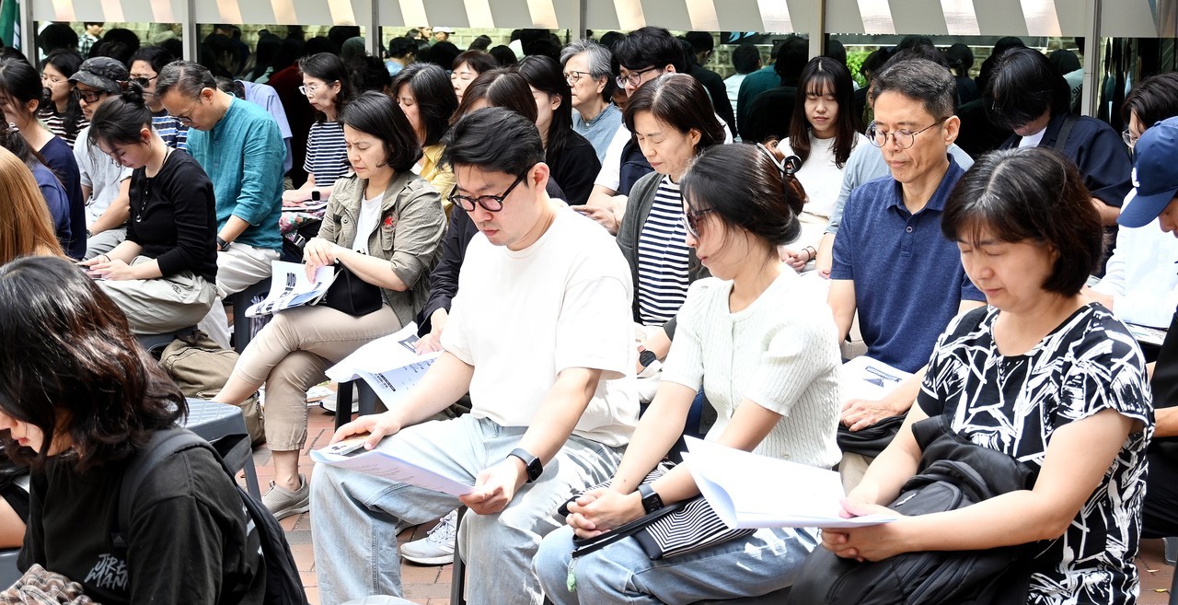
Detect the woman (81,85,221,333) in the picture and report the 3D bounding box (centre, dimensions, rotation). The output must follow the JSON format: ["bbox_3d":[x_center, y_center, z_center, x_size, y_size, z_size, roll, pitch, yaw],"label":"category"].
[{"bbox_3d":[-1.518,-0.099,5.693,0.710,1.220,0.460,-6,12,-29],"label":"woman"}]

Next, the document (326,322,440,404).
[{"bbox_3d":[-0.518,0.148,4.446,0.300,0.110,0.300,-16,16,-25],"label":"document"}]

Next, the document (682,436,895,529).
[{"bbox_3d":[0.303,0.274,2.660,0.290,0.075,0.215,15,2,-28],"label":"document"}]

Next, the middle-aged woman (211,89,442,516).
[{"bbox_3d":[-0.745,-0.003,5.080,0.860,1.180,0.520,-9,13,-43],"label":"middle-aged woman"}]

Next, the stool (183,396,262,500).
[{"bbox_3d":[-1.056,0.497,4.575,0.330,0.445,0.330,7,12,34],"label":"stool"}]

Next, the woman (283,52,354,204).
[{"bbox_3d":[-1.210,-0.372,7.120,0.820,1.240,0.500,-7,12,-39],"label":"woman"}]

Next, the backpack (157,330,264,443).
[{"bbox_3d":[-1.221,0.308,5.724,0.360,0.410,0.260,-3,11,-15],"label":"backpack"}]

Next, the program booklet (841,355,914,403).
[{"bbox_3d":[0.558,0.165,3.520,0.210,0.030,0.280,15,18,18],"label":"program booklet"}]

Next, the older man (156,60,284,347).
[{"bbox_3d":[-1.407,-0.223,6.247,0.700,1.270,0.500,-6,12,-29],"label":"older man"}]

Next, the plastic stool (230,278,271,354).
[{"bbox_3d":[-1.264,0.157,6.341,0.360,0.450,0.360,5,11,28],"label":"plastic stool"}]

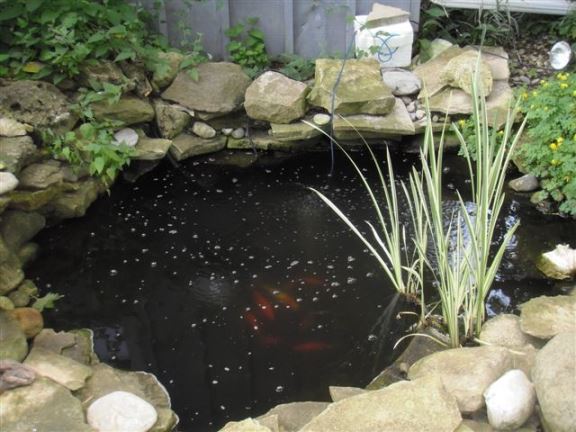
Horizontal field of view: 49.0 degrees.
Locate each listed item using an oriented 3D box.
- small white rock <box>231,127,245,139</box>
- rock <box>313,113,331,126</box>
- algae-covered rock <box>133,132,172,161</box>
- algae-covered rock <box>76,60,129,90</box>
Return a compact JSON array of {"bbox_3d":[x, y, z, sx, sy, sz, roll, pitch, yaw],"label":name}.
[{"bbox_3d":[-0.282,-0.473,3.617,0.075,0.058,0.060,-1,30,0],"label":"small white rock"},{"bbox_3d":[0.204,-0.587,3.845,0.103,0.062,0.082,-1,26,0],"label":"rock"},{"bbox_3d":[-0.787,-0.391,3.594,0.250,0.075,0.170,-9,31,-13],"label":"algae-covered rock"},{"bbox_3d":[-1.069,-0.821,3.683,0.285,0.140,0.190,-9,31,-13],"label":"algae-covered rock"}]

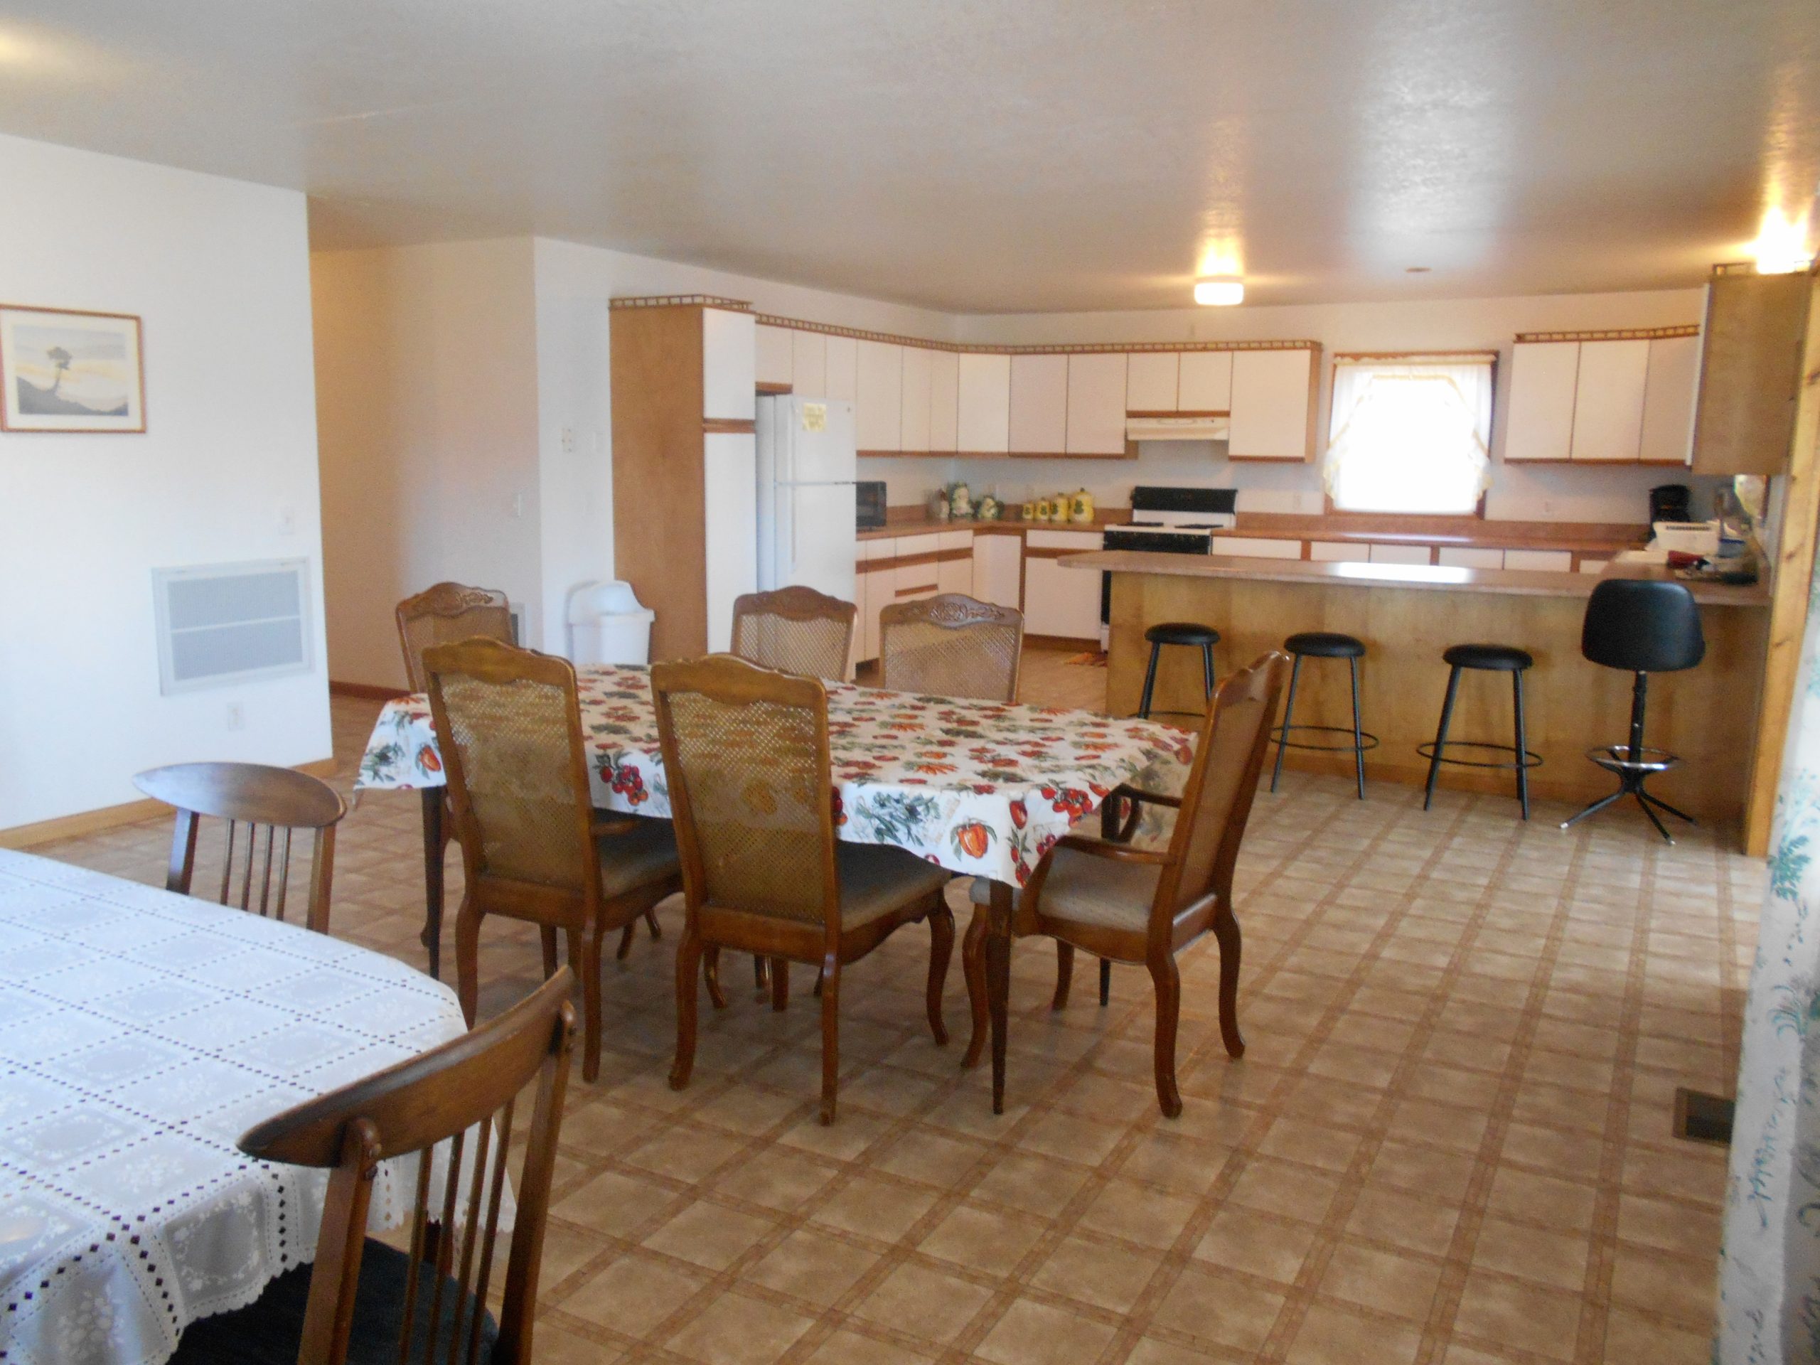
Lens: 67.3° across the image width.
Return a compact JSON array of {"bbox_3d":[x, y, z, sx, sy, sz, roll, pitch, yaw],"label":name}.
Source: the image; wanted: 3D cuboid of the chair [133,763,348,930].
[{"bbox_3d":[-1.315,0.606,2.270,0.530,0.810,0.530,5,10,27],"label":"chair"}]

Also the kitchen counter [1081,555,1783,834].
[{"bbox_3d":[2.154,-0.053,6.238,2.900,0.914,0.890,6,11,28],"label":"kitchen counter"}]

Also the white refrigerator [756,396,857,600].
[{"bbox_3d":[-0.829,-0.772,7.947,0.770,1.705,0.730,6,11,28],"label":"white refrigerator"}]

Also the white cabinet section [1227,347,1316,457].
[{"bbox_3d":[2.541,-1.921,9.511,0.521,0.740,0.320,6,11,28],"label":"white cabinet section"}]

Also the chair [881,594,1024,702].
[{"bbox_3d":[-0.001,0.283,3.796,0.500,0.980,0.610,4,10,23],"label":"chair"}]

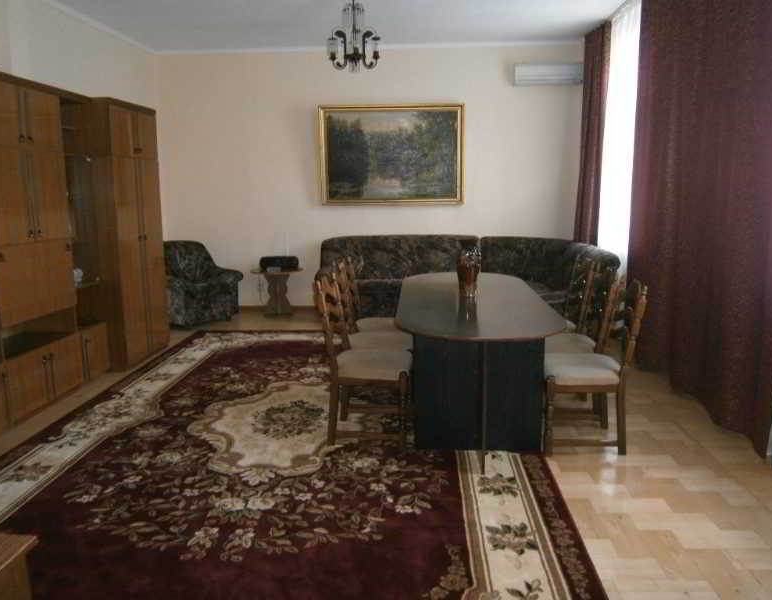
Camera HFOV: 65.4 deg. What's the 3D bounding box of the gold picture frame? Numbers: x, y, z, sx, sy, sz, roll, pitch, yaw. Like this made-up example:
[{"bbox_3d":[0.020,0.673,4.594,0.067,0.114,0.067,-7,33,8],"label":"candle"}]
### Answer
[{"bbox_3d":[0.074,-1.694,7.062,1.693,1.138,0.061,0,10,4],"label":"gold picture frame"}]

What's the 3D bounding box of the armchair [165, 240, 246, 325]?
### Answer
[{"bbox_3d":[-2.232,-0.212,6.986,0.869,0.909,0.829,-8,13,-35],"label":"armchair"}]

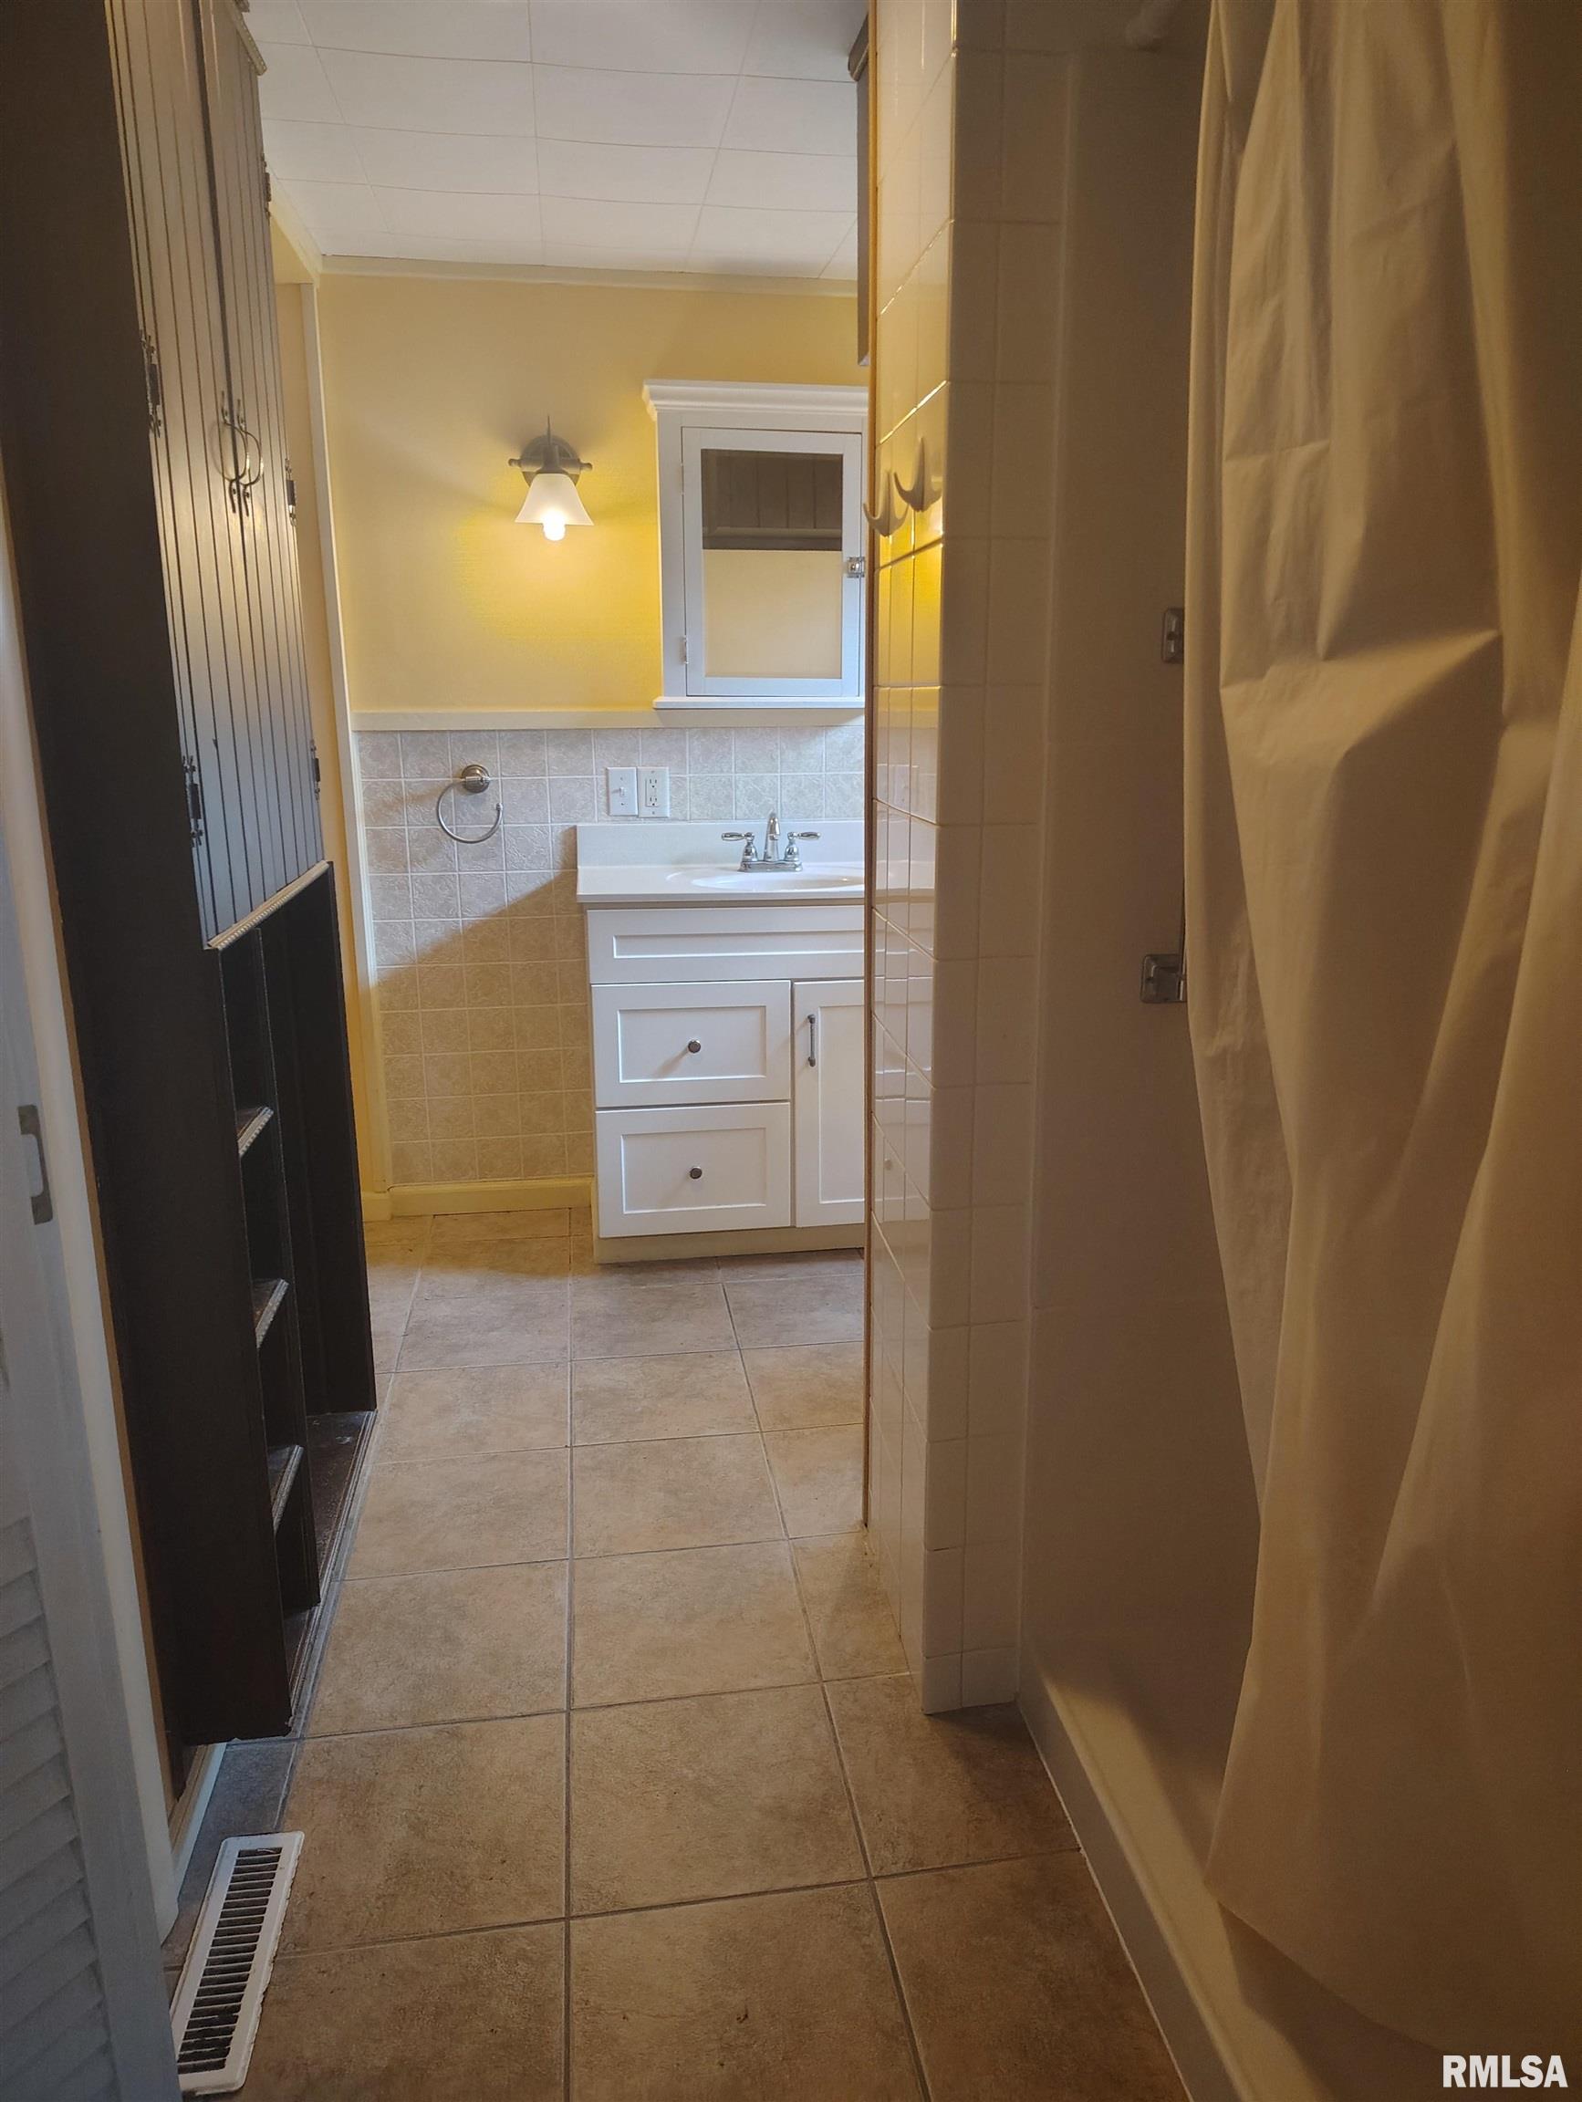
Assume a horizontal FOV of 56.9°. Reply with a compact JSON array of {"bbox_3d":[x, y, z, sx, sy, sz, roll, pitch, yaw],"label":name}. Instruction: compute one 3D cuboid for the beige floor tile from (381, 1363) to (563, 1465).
[{"bbox_3d":[-0.573,0.664,2.683,0.330,0.010,0.330,-3,15,-8],"label":"beige floor tile"}]

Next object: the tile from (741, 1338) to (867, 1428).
[{"bbox_3d":[0.090,0.639,2.800,0.331,0.010,0.331,-3,15,-8],"label":"tile"}]

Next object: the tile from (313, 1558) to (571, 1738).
[{"bbox_3d":[-0.478,0.829,2.041,0.330,0.010,0.330,-3,15,-8],"label":"tile"}]

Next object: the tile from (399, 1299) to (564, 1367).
[{"bbox_3d":[-0.627,0.587,3.033,0.331,0.010,0.331,-3,15,-8],"label":"tile"}]

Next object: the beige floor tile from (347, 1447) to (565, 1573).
[{"bbox_3d":[-0.526,0.746,2.362,0.330,0.010,0.330,-3,15,-8],"label":"beige floor tile"}]

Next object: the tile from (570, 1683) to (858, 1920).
[{"bbox_3d":[-0.101,0.906,1.782,0.331,0.010,0.331,-3,15,-8],"label":"tile"}]

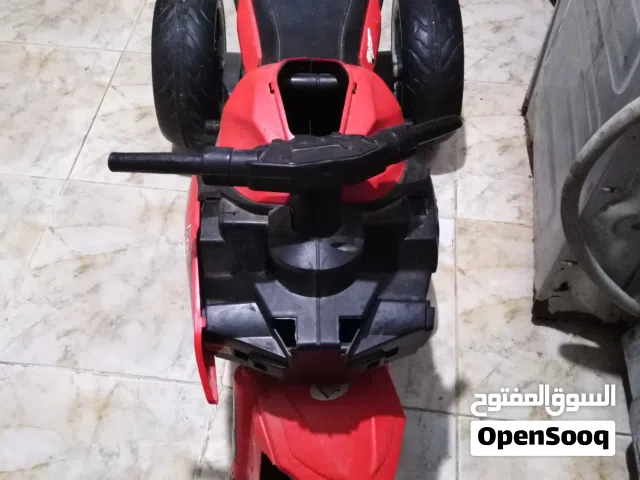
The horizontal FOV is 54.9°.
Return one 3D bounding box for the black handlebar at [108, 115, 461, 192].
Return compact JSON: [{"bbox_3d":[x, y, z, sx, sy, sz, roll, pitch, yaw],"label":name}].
[{"bbox_3d":[-0.010,-0.101,0.720,0.440,0.060,0.108,-9,35,-15],"label":"black handlebar"}]

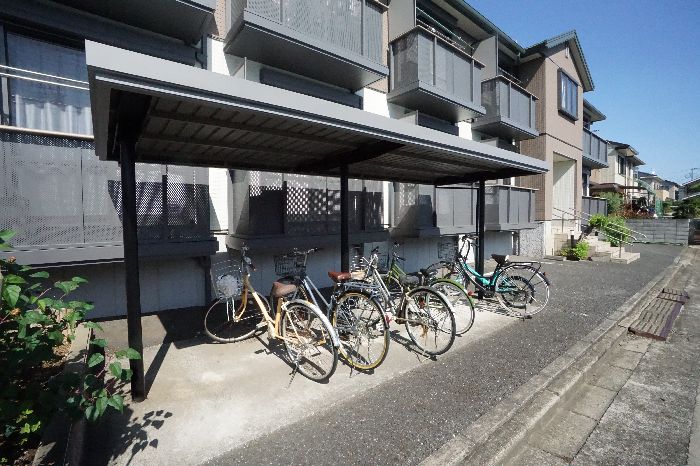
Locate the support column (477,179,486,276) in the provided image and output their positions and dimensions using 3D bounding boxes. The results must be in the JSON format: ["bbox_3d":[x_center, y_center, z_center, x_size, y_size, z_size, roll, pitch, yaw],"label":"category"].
[{"bbox_3d":[2.202,0.116,4.853,0.080,1.960,0.080,-3,4,-36],"label":"support column"}]

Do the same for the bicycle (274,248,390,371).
[{"bbox_3d":[-0.311,0.698,3.025,1.840,1.030,0.540,3,5,45],"label":"bicycle"}]

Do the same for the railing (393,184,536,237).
[{"bbox_3d":[3.323,-0.640,7.723,5.520,1.210,0.870,-3,4,-36],"label":"railing"}]

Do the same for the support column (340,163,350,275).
[{"bbox_3d":[-0.055,0.231,3.222,0.080,1.940,0.080,-3,4,-36],"label":"support column"}]

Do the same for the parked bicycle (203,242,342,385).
[{"bbox_3d":[-0.754,0.703,2.695,1.700,1.060,0.620,3,4,40],"label":"parked bicycle"}]

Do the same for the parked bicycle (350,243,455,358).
[{"bbox_3d":[0.458,0.682,3.330,0.540,1.020,1.780,-3,4,-38],"label":"parked bicycle"}]

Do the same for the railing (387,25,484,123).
[{"bbox_3d":[2.032,-3.418,6.633,2.410,1.200,0.870,-3,4,-36],"label":"railing"}]

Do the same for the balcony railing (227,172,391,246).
[{"bbox_3d":[-0.580,-0.455,4.864,2.420,1.220,0.870,-3,4,-36],"label":"balcony railing"}]

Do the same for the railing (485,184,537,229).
[{"bbox_3d":[4.609,-0.699,8.680,2.300,1.210,0.870,-3,4,-36],"label":"railing"}]

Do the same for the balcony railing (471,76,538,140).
[{"bbox_3d":[4.560,-3.506,8.510,2.330,1.150,0.870,-3,4,-36],"label":"balcony railing"}]

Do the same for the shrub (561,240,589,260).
[{"bbox_3d":[7.112,0.511,9.221,0.680,0.600,0.600,-3,4,-36],"label":"shrub"}]

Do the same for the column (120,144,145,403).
[{"bbox_3d":[-1.580,0.304,2.122,0.080,1.930,0.080,-3,4,-36],"label":"column"}]

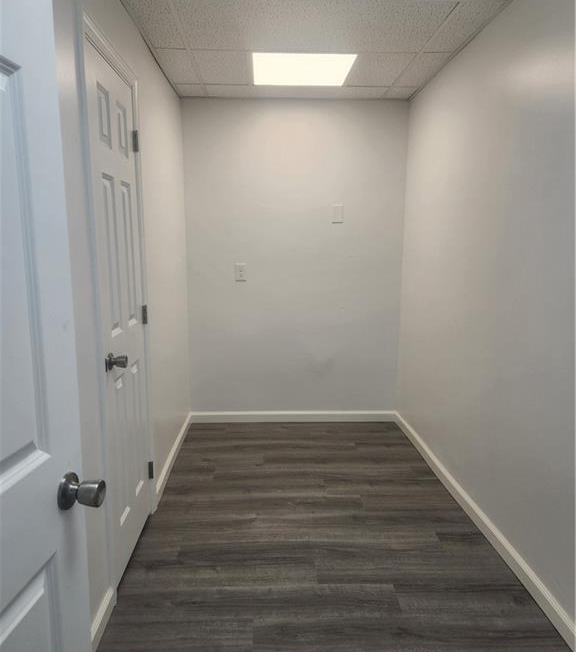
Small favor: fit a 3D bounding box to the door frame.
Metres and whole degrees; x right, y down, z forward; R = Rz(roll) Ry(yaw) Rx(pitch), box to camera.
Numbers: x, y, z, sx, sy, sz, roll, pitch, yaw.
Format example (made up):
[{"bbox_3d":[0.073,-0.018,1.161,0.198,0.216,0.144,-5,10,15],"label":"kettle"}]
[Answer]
[{"bbox_3d":[-0.721,-0.037,2.146,0.101,2.125,0.751,0,9,-3],"label":"door frame"}]

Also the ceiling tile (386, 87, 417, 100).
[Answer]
[{"bbox_3d":[0.773,-1.595,3.499,0.202,0.017,0.298,0,9,-3],"label":"ceiling tile"}]

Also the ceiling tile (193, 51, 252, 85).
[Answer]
[{"bbox_3d":[-0.378,-1.511,2.995,0.297,0.019,0.600,0,9,-3],"label":"ceiling tile"}]

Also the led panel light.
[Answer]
[{"bbox_3d":[0.083,-1.523,3.024,0.595,0.025,0.595,0,9,-3],"label":"led panel light"}]

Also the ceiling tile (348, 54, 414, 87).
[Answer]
[{"bbox_3d":[0.538,-1.518,3.035,0.295,0.019,0.600,0,9,-3],"label":"ceiling tile"}]

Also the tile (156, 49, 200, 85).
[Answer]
[{"bbox_3d":[-0.638,-1.513,2.987,0.183,0.017,0.598,0,9,-3],"label":"tile"}]

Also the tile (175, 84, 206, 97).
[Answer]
[{"bbox_3d":[-0.659,-1.585,3.435,0.183,0.017,0.298,0,9,-3],"label":"tile"}]

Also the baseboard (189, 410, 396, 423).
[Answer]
[{"bbox_3d":[0.047,0.705,3.965,1.606,0.087,0.014,0,9,-3],"label":"baseboard"}]

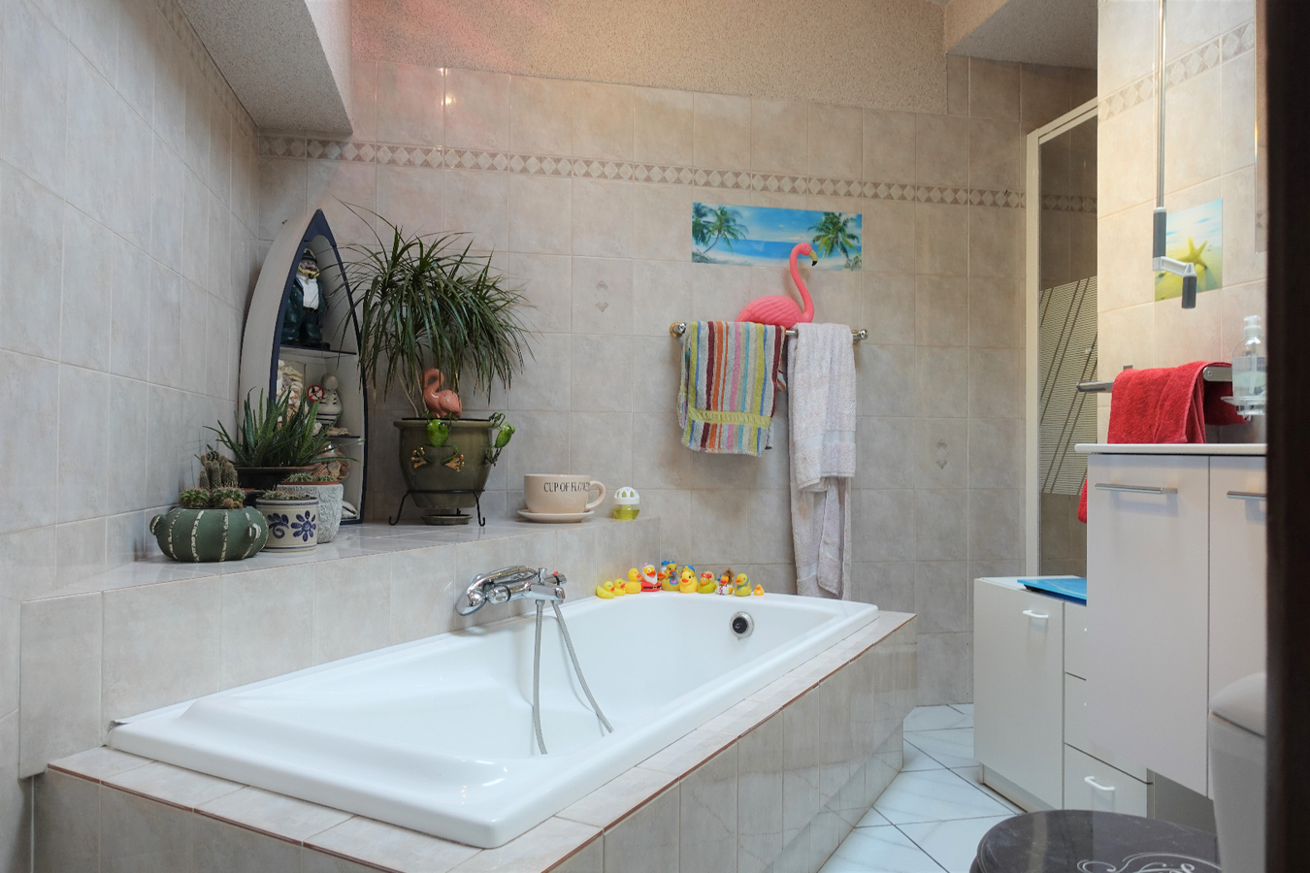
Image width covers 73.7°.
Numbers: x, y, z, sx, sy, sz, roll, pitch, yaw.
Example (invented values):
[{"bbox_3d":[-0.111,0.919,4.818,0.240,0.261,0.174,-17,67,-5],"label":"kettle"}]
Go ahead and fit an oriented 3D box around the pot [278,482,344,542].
[{"bbox_3d":[-0.812,0.182,2.058,0.145,0.134,0.145,1,-1,-23],"label":"pot"}]

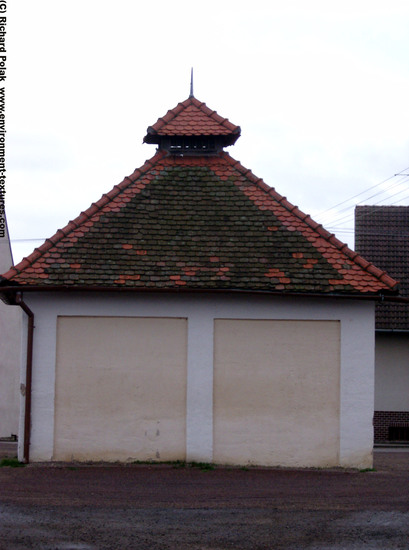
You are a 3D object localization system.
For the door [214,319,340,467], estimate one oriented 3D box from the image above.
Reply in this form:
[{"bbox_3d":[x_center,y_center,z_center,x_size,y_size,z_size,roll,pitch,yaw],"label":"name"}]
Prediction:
[{"bbox_3d":[1.365,2.219,33.288,2.390,2.740,0.100,1,-3,-4],"label":"door"}]

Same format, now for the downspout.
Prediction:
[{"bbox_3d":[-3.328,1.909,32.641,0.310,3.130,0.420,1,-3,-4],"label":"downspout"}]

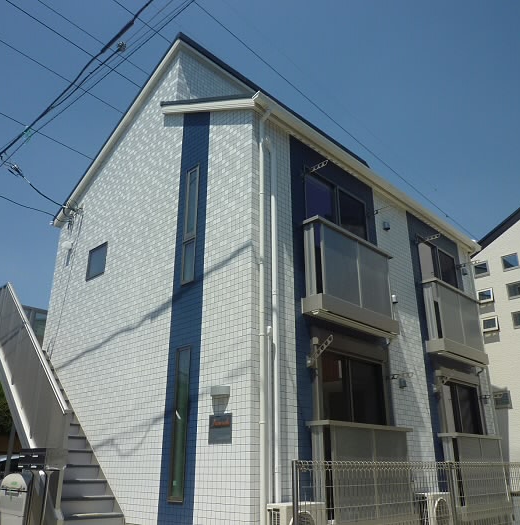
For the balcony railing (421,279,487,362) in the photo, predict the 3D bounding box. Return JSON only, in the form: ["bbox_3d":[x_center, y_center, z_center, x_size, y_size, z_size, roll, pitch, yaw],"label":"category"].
[{"bbox_3d":[3.861,1.231,9.985,0.332,1.387,2.020,-20,-29,40],"label":"balcony railing"}]

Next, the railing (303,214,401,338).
[{"bbox_3d":[1.384,0.283,7.568,0.332,1.377,1.980,-20,-29,40],"label":"railing"}]

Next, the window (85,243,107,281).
[{"bbox_3d":[-2.969,-0.004,9.235,0.653,0.618,0.080,-20,-29,40],"label":"window"}]

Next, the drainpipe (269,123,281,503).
[{"bbox_3d":[0.194,0.427,6.368,0.070,4.995,0.070,-20,-29,40],"label":"drainpipe"}]

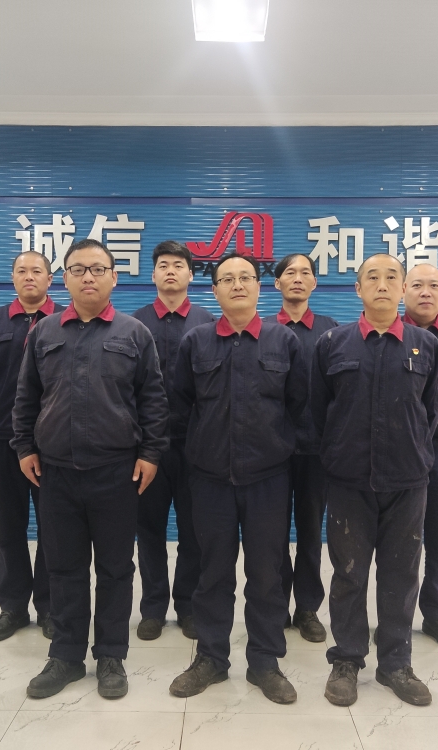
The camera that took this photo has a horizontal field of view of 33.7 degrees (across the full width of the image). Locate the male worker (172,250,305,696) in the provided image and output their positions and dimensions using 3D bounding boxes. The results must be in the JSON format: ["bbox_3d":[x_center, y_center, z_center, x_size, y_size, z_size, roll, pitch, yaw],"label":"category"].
[{"bbox_3d":[0.073,0.365,2.865,0.552,1.701,0.400,0,1,1],"label":"male worker"}]

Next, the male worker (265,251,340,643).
[{"bbox_3d":[0.369,0.314,3.450,0.514,1.788,0.380,0,1,4],"label":"male worker"}]

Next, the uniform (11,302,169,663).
[{"bbox_3d":[-0.509,0.426,2.850,0.610,1.425,0.340,0,1,-2],"label":"uniform"}]

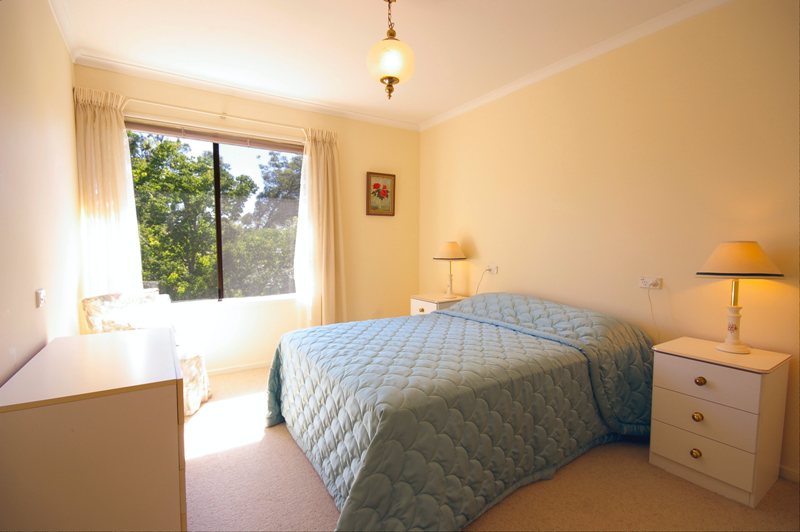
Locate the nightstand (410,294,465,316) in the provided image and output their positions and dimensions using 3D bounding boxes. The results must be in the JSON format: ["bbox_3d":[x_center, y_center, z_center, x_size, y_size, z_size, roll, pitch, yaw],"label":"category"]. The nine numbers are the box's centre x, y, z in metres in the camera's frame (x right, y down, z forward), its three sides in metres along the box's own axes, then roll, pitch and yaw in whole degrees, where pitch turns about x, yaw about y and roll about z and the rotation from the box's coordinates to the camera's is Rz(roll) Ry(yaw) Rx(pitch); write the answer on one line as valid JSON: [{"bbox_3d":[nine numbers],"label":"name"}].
[{"bbox_3d":[0.411,0.624,3.496,0.425,0.600,0.410,-2,4,-34],"label":"nightstand"}]

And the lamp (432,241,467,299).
[{"bbox_3d":[0.474,0.052,3.463,0.310,0.550,0.310,0,3,0],"label":"lamp"}]

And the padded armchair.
[{"bbox_3d":[-1.678,0.577,2.429,0.600,0.780,0.600,0,3,-9],"label":"padded armchair"}]

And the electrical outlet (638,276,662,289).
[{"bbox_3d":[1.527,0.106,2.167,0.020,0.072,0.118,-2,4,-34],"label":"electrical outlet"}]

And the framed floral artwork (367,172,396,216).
[{"bbox_3d":[-0.197,-0.764,3.811,0.352,0.448,0.025,-1,4,-31],"label":"framed floral artwork"}]

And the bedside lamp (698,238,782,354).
[{"bbox_3d":[1.639,0.155,1.737,0.310,0.550,0.310,-2,4,-34],"label":"bedside lamp"}]

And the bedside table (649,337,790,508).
[{"bbox_3d":[1.576,0.726,1.771,0.425,0.600,0.415,-2,4,-34],"label":"bedside table"}]

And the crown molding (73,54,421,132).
[{"bbox_3d":[-1.026,-1.501,3.263,2.953,0.070,0.070,-1,4,-31],"label":"crown molding"}]

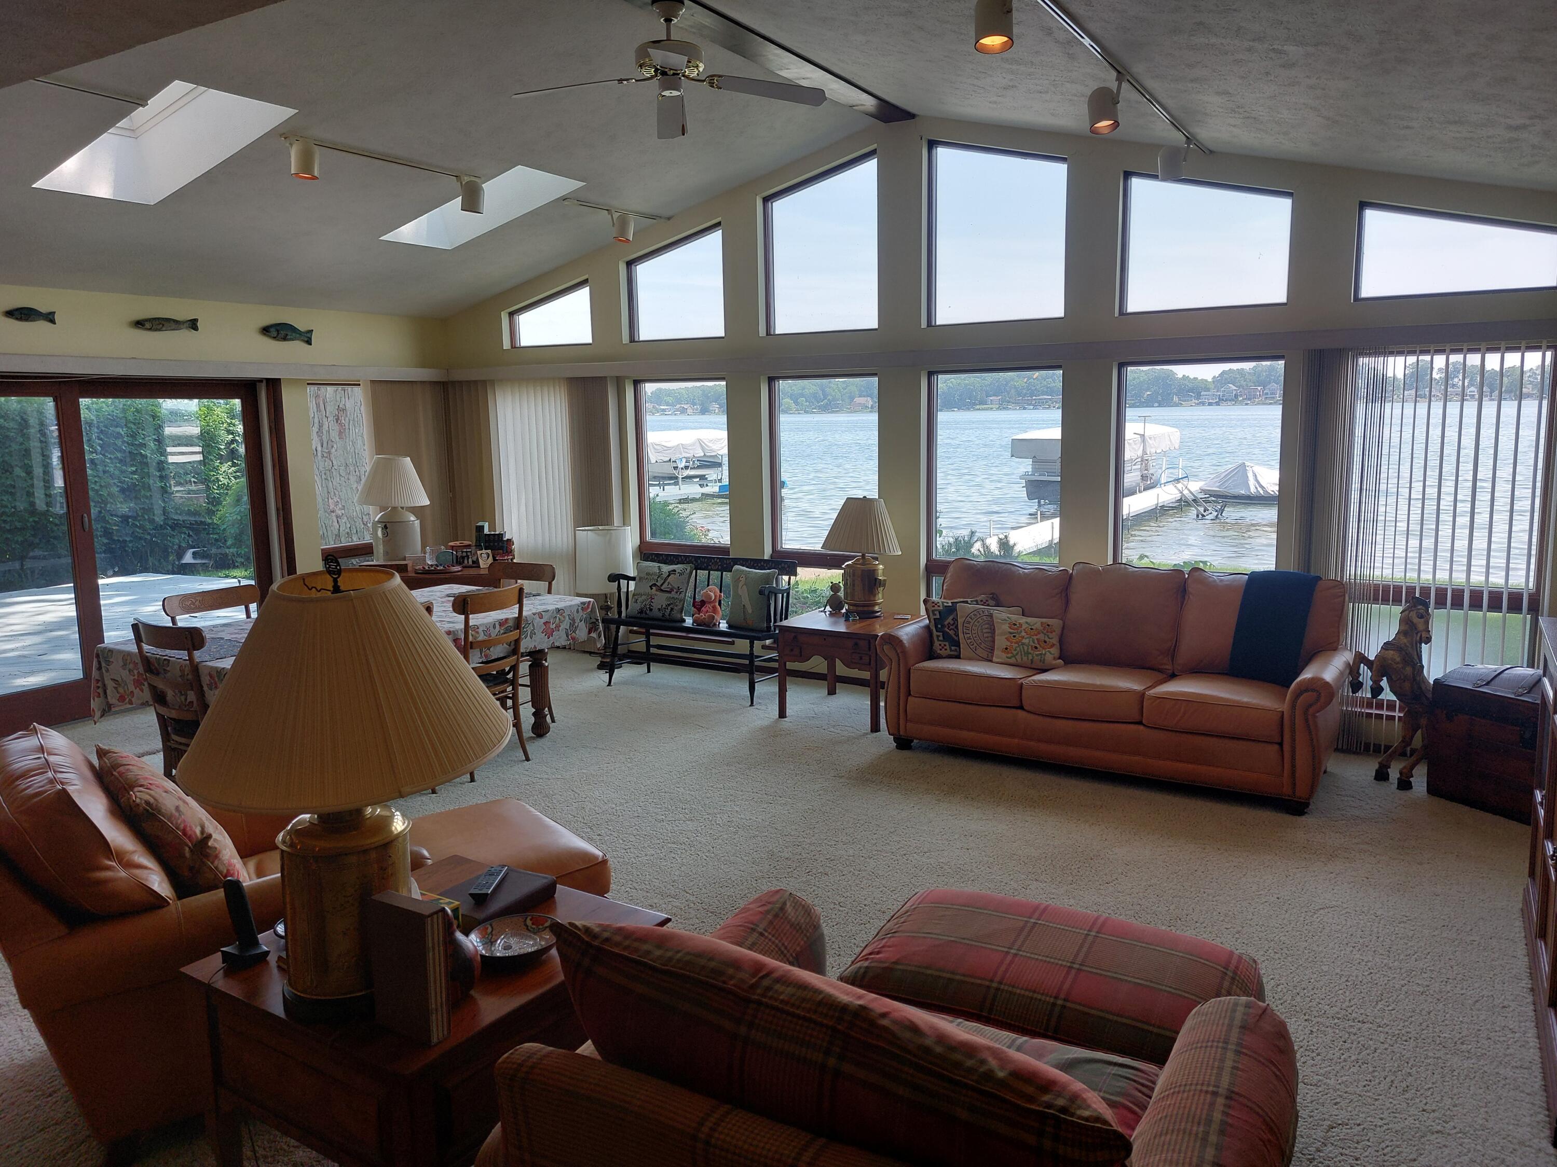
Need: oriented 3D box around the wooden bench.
[{"bbox_3d":[-0.522,0.273,7.094,1.260,0.840,0.560,4,11,30],"label":"wooden bench"}]

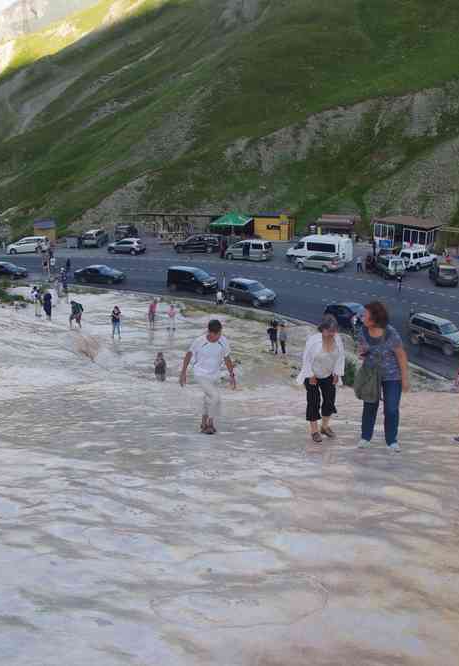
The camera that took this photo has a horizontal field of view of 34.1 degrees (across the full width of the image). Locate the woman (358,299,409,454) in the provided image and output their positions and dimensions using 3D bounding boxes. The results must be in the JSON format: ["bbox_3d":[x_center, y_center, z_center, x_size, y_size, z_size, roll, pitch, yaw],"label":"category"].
[{"bbox_3d":[1.571,0.458,7.607,0.580,1.630,0.420,7,20,21],"label":"woman"}]

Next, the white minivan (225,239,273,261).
[{"bbox_3d":[2.206,-8.826,79.499,4.800,1.920,1.920,5,16,14],"label":"white minivan"}]

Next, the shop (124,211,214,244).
[{"bbox_3d":[-7.648,-13.729,95.500,11.300,3.300,3.300,3,16,8],"label":"shop"}]

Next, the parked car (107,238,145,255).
[{"bbox_3d":[-11.589,-9.761,84.016,4.370,1.630,1.820,4,14,14],"label":"parked car"}]

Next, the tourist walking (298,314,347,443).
[{"bbox_3d":[1.104,0.556,8.945,0.560,1.570,0.420,-3,13,-14],"label":"tourist walking"}]

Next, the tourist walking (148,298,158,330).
[{"bbox_3d":[-3.861,-0.934,38.004,0.380,1.640,0.500,-9,17,-36],"label":"tourist walking"}]

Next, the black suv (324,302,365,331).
[{"bbox_3d":[9.722,-1.330,58.882,1.780,1.460,4.500,-16,24,-37],"label":"black suv"}]

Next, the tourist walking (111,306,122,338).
[{"bbox_3d":[-5.461,-0.515,36.106,0.520,1.630,0.360,1,14,0],"label":"tourist walking"}]

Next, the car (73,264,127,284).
[{"bbox_3d":[-11.810,-5.349,68.142,4.650,1.440,1.780,4,16,11],"label":"car"}]

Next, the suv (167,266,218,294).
[{"bbox_3d":[-3.104,-4.570,64.087,1.910,1.850,4.820,-12,19,-43],"label":"suv"}]

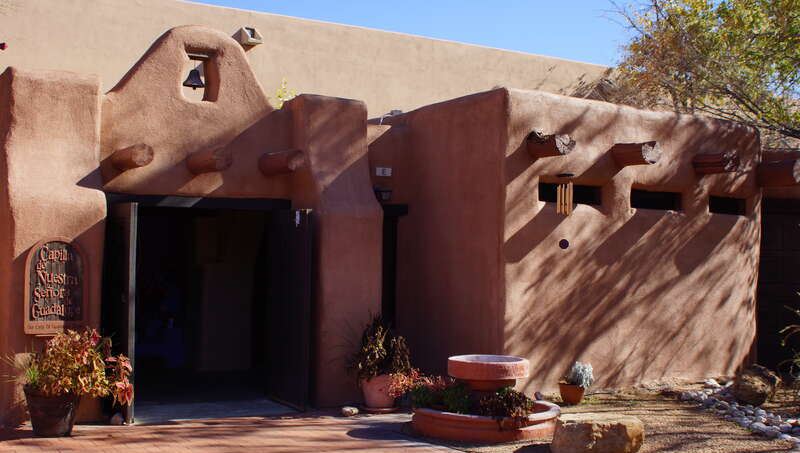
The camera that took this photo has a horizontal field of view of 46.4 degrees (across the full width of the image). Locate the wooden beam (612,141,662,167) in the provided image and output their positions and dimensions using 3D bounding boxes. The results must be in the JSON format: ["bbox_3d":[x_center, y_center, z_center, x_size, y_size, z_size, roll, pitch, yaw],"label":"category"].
[{"bbox_3d":[2.826,-0.870,11.181,0.250,0.250,0.480,2,-2,-37],"label":"wooden beam"}]

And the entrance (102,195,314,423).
[{"bbox_3d":[-1.885,0.771,9.259,1.820,2.090,0.940,2,-1,-29],"label":"entrance"}]

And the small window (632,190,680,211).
[{"bbox_3d":[3.303,-0.333,11.986,0.843,0.230,0.150,2,-4,-28],"label":"small window"}]

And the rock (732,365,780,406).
[{"bbox_3d":[3.668,1.636,9.600,0.450,0.410,0.390,2,-4,-28],"label":"rock"}]

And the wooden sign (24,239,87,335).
[{"bbox_3d":[-3.057,0.534,8.303,0.515,0.850,0.070,2,-1,-26],"label":"wooden sign"}]

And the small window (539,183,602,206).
[{"bbox_3d":[2.081,-0.392,11.339,0.940,0.221,0.150,2,-4,-28],"label":"small window"}]

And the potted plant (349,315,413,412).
[{"bbox_3d":[-0.191,1.407,9.620,0.620,0.920,0.570,0,-4,0],"label":"potted plant"}]

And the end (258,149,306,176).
[{"bbox_3d":[-1.223,-0.663,9.696,0.220,0.220,0.720,2,-1,-29],"label":"end"}]

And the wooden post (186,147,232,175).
[{"bbox_3d":[-1.904,-0.647,9.295,0.225,0.225,0.750,2,-1,-29],"label":"wooden post"}]

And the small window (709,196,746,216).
[{"bbox_3d":[4.423,-0.269,12.579,0.670,0.214,0.150,2,-4,-28],"label":"small window"}]

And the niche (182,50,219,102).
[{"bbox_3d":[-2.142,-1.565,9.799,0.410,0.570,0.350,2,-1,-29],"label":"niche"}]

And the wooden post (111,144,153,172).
[{"bbox_3d":[-2.611,-0.654,9.065,0.200,0.200,0.820,2,-4,-28],"label":"wooden post"}]

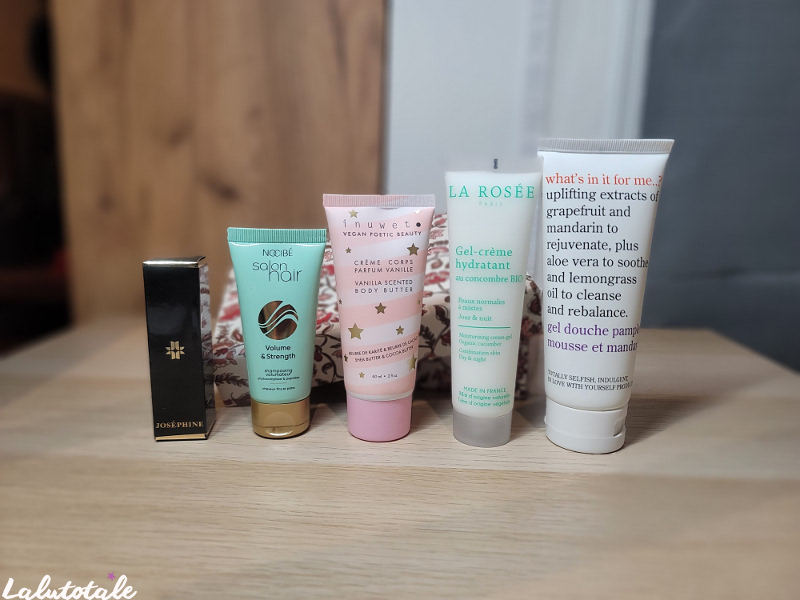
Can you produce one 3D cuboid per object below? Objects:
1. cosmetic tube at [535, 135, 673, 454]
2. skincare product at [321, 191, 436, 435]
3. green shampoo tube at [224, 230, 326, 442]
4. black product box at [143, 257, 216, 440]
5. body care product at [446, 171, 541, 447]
[{"bbox_3d":[0.100,-0.002,0.295,0.066,0.154,0.042,1,11,2],"label":"cosmetic tube"},{"bbox_3d":[-0.011,0.009,0.306,0.057,0.126,0.036,0,11,-5],"label":"skincare product"},{"bbox_3d":[-0.064,0.017,0.308,0.052,0.108,0.032,0,11,-2],"label":"green shampoo tube"},{"bbox_3d":[-0.114,0.025,0.303,0.026,0.093,0.025,-1,11,-8],"label":"black product box"},{"bbox_3d":[0.045,0.005,0.298,0.047,0.138,0.031,1,11,0],"label":"body care product"}]

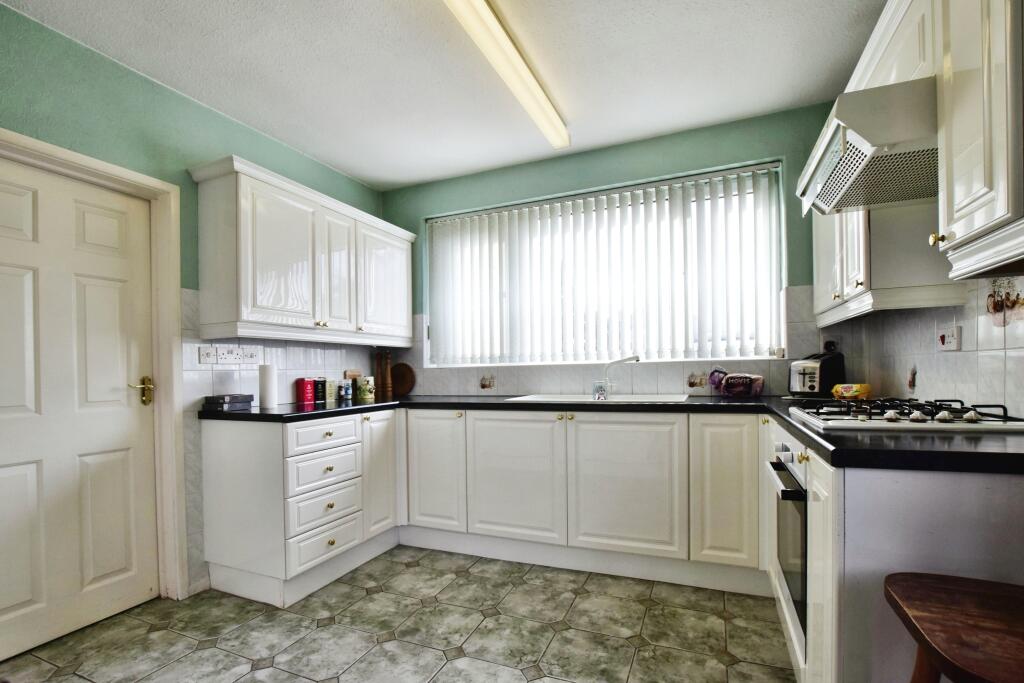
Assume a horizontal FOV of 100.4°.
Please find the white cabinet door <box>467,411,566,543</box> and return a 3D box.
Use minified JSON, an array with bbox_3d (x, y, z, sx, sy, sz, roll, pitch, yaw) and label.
[{"bbox_3d":[0.015,0.738,2.400,0.596,0.715,0.020,-2,-3,21],"label":"white cabinet door"}]

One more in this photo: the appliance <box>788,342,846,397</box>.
[{"bbox_3d":[1.624,0.194,2.269,0.260,0.185,0.160,1,-4,-28],"label":"appliance"}]

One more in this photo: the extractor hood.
[{"bbox_3d":[1.199,-0.560,1.270,0.480,0.145,0.600,-3,-4,23],"label":"extractor hood"}]

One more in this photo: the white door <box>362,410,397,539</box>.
[{"bbox_3d":[-0.818,0.788,2.615,0.020,0.715,0.297,-3,-4,21],"label":"white door"}]

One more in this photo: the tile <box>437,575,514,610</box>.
[{"bbox_3d":[-0.180,1.244,2.107,0.321,0.010,0.321,-3,-4,22],"label":"tile"}]

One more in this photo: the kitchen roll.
[{"bbox_3d":[-1.397,0.261,2.446,0.102,0.240,0.102,-1,-3,0],"label":"kitchen roll"}]

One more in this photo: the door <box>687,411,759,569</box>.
[{"bbox_3d":[1.018,0.714,2.064,0.297,0.715,0.021,-2,-2,20],"label":"door"}]

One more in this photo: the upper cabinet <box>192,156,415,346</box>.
[{"bbox_3d":[-1.202,-0.418,2.774,0.343,0.872,1.497,-3,-4,22],"label":"upper cabinet"}]

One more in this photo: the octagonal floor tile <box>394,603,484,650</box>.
[{"bbox_3d":[-0.308,1.232,1.838,0.321,0.010,0.321,-3,-4,22],"label":"octagonal floor tile"}]

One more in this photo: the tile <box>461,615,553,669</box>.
[{"bbox_3d":[-0.006,1.266,1.817,0.320,0.010,0.320,-3,-4,23],"label":"tile"}]

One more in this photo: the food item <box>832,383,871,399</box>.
[{"bbox_3d":[1.631,0.238,2.050,0.160,0.080,0.105,-4,-4,36],"label":"food item"}]

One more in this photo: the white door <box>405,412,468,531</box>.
[{"bbox_3d":[-0.455,0.758,2.585,0.396,0.715,0.020,-2,-3,21],"label":"white door"}]

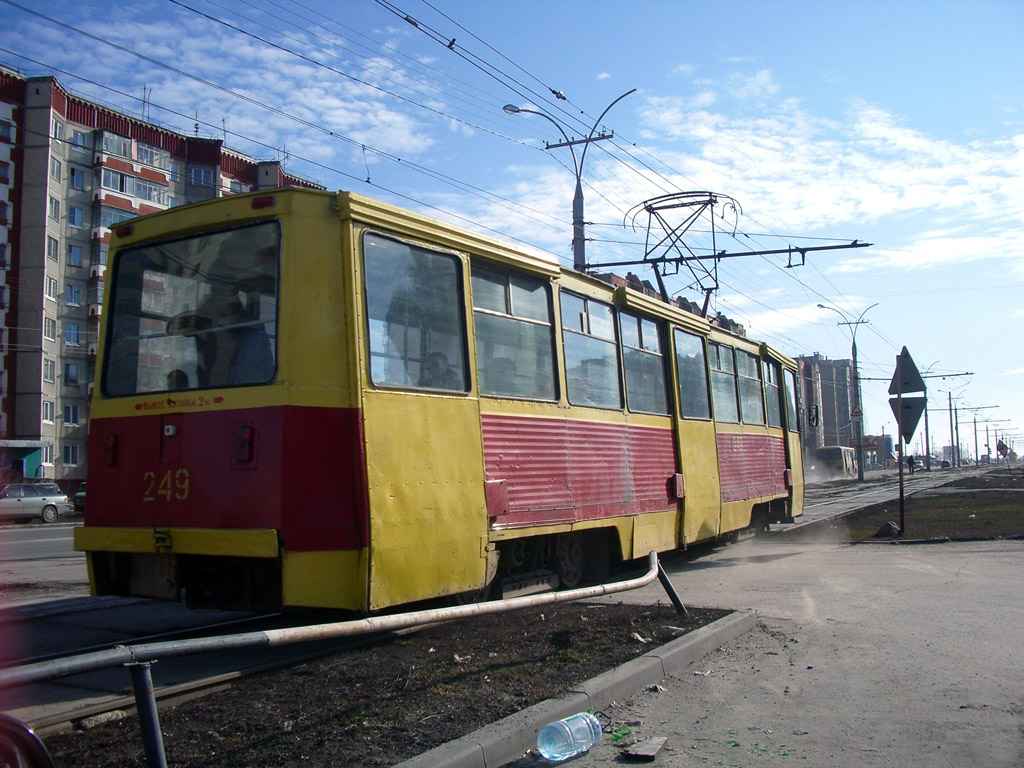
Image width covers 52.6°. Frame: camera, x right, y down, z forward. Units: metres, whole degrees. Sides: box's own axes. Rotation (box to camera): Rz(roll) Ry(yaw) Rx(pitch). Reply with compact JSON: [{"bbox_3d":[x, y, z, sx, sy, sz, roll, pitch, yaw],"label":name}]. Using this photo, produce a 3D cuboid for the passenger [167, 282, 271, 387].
[{"bbox_3d":[-1.923,0.162,6.979,0.420,1.700,0.600,2,-6,-37],"label":"passenger"}]

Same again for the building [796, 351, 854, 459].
[{"bbox_3d":[92.292,9.354,315.264,22.000,32.400,28.000,-4,-5,27],"label":"building"}]

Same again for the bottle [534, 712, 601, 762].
[{"bbox_3d":[0.273,1.548,4.572,0.320,0.163,0.163,1,-5,-44],"label":"bottle"}]

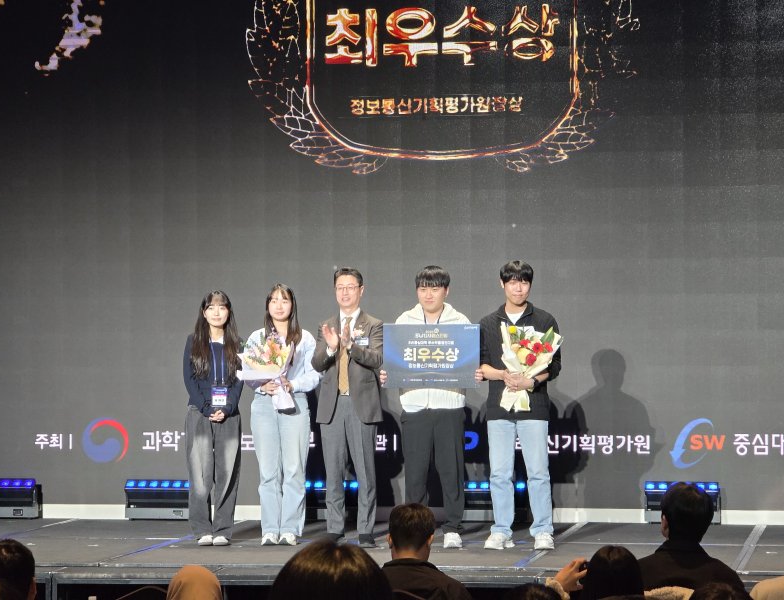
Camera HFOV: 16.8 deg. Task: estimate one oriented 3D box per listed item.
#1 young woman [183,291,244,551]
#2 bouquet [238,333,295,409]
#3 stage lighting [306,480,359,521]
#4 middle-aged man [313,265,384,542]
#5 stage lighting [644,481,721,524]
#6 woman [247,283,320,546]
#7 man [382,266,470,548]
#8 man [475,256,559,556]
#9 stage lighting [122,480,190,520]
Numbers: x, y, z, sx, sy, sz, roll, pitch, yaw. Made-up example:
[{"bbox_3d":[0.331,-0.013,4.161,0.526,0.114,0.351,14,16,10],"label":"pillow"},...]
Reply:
[{"bbox_3d":[-1.132,0.744,16.826,0.400,1.604,0.280,0,-1,-6],"label":"young woman"},{"bbox_3d":[-0.783,0.443,16.593,0.320,0.460,0.240,-19,16,3],"label":"bouquet"},{"bbox_3d":[-0.438,1.432,18.889,0.500,0.283,0.170,0,-1,10],"label":"stage lighting"},{"bbox_3d":[-0.274,0.668,16.593,0.440,1.743,0.370,0,-1,11],"label":"middle-aged man"},{"bbox_3d":[2.018,1.419,18.495,0.500,0.283,0.170,0,-1,10],"label":"stage lighting"},{"bbox_3d":[-0.694,0.719,16.793,0.460,1.650,0.340,0,-1,2],"label":"woman"},{"bbox_3d":[0.231,0.664,16.612,0.580,1.749,0.370,0,-1,9],"label":"man"},{"bbox_3d":[0.782,0.646,16.380,0.520,1.774,0.370,0,-1,11],"label":"man"},{"bbox_3d":[-1.666,1.439,19.080,0.500,0.283,0.170,0,-1,10],"label":"stage lighting"}]

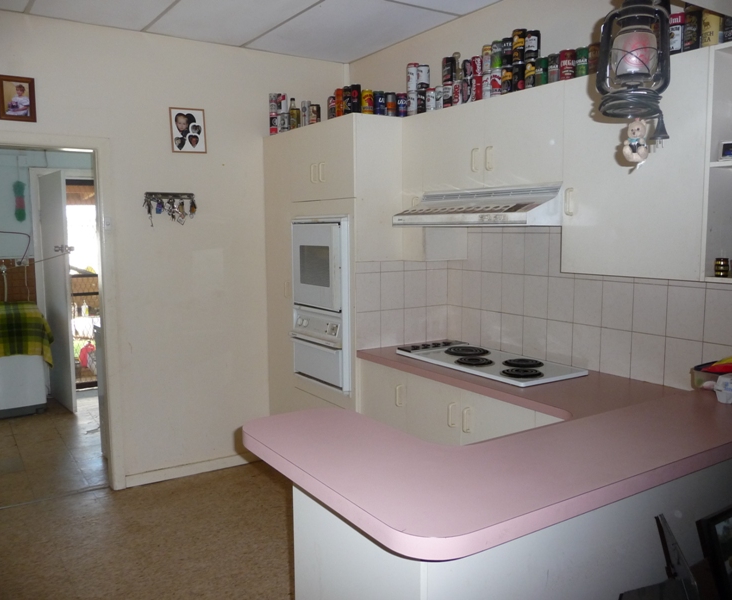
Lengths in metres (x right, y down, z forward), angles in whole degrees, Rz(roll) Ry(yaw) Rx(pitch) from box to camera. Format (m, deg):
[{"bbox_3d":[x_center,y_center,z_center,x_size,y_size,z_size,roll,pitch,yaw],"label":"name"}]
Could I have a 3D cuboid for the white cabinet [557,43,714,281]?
[{"bbox_3d":[1.069,-0.463,2.383,0.348,0.739,0.574,-5,8,-33],"label":"white cabinet"}]

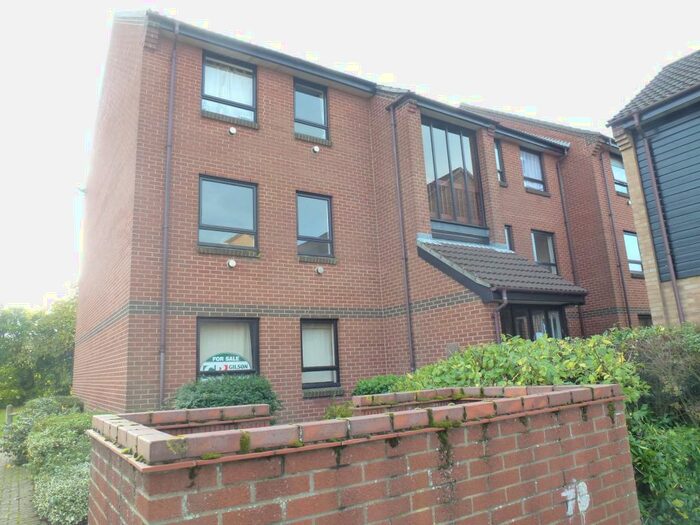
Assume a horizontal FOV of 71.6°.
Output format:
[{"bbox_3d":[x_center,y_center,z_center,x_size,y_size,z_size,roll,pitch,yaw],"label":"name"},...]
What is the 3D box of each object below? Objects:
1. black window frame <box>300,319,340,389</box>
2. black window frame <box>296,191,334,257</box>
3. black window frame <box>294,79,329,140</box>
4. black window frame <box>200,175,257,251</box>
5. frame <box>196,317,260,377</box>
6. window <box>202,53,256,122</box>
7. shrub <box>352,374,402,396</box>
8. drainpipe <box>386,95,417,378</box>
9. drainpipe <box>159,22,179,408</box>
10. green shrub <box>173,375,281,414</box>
[{"bbox_3d":[-0.609,1.803,9.666,0.890,1.350,0.100,5,-14,-33],"label":"black window frame"},{"bbox_3d":[-0.739,-0.783,10.220,0.890,1.350,0.100,5,-14,-33],"label":"black window frame"},{"bbox_3d":[-0.868,-3.345,10.770,0.890,1.350,0.100,5,-14,-33],"label":"black window frame"},{"bbox_3d":[-2.303,-0.920,9.216,1.165,1.350,0.100,5,-14,-33],"label":"black window frame"},{"bbox_3d":[-2.173,1.666,8.661,1.165,1.350,0.100,5,-14,-33],"label":"frame"},{"bbox_3d":[-2.431,-3.482,9.765,1.165,1.350,0.100,5,-14,-33],"label":"window"},{"bbox_3d":[0.631,2.641,8.713,0.950,1.230,0.900,5,-14,-33],"label":"shrub"},{"bbox_3d":[1.117,-0.083,10.090,0.100,7.080,0.080,5,-14,-33],"label":"drainpipe"},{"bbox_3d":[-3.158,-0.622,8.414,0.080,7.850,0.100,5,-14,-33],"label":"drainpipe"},{"bbox_3d":[-1.899,2.451,7.594,1.500,1.380,1.100,5,-14,-33],"label":"green shrub"}]

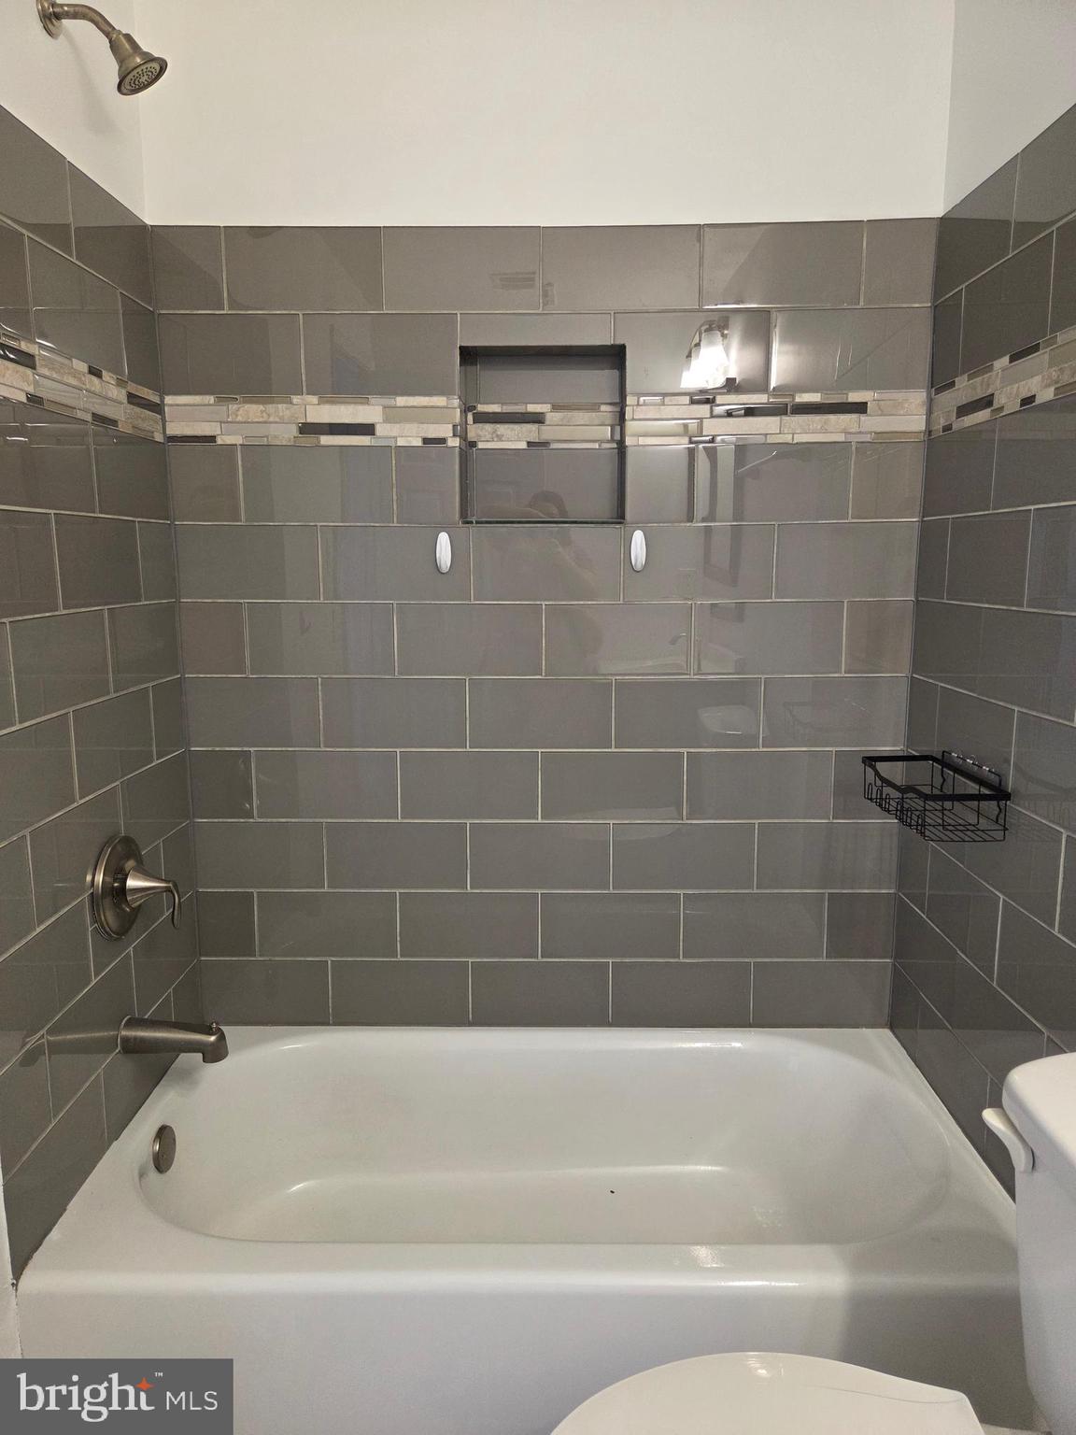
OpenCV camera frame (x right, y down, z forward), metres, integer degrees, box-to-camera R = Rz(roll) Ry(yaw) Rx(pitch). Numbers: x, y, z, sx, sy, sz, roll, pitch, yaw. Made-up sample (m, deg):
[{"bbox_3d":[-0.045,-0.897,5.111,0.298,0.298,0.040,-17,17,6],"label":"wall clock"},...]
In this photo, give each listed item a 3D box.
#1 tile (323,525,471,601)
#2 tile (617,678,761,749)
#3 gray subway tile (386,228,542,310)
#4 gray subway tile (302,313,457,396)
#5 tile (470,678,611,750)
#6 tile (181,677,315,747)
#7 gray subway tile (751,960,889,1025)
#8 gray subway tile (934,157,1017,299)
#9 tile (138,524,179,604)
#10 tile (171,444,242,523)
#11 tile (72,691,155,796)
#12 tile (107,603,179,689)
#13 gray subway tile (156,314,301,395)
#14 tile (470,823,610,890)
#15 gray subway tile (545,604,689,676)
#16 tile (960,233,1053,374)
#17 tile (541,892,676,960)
[{"bbox_3d":[-0.287,-0.310,1.935,0.302,0.151,0.010,0,10,1],"label":"tile"},{"bbox_3d":[0.310,-0.008,1.976,0.302,0.149,0.009,0,9,1],"label":"tile"},{"bbox_3d":[-0.146,-0.869,1.852,0.304,0.152,0.010,0,9,1],"label":"gray subway tile"},{"bbox_3d":[-0.307,-0.709,1.867,0.302,0.151,0.010,0,10,1],"label":"gray subway tile"},{"bbox_3d":[0.006,-0.009,1.986,0.302,0.151,0.010,0,9,1],"label":"tile"},{"bbox_3d":[-0.592,-0.009,1.986,0.279,0.149,0.009,0,9,1],"label":"tile"},{"bbox_3d":[0.617,0.601,2.079,0.299,0.148,0.010,0,9,1],"label":"gray subway tile"},{"bbox_3d":[0.766,-0.842,1.668,0.010,0.154,0.310,0,9,1],"label":"gray subway tile"},{"bbox_3d":[-0.750,-0.305,1.871,0.010,0.152,0.158,0,9,1],"label":"tile"},{"bbox_3d":[-0.666,-0.470,1.925,0.140,0.155,0.010,0,9,1],"label":"tile"},{"bbox_3d":[-0.746,0.041,1.683,0.010,0.151,0.302,0,9,1],"label":"tile"},{"bbox_3d":[-0.749,-0.135,1.813,0.010,0.152,0.304,0,9,1],"label":"tile"},{"bbox_3d":[-0.603,-0.716,1.885,0.279,0.149,0.010,0,9,1],"label":"gray subway tile"},{"bbox_3d":[0.005,0.296,2.035,0.303,0.152,0.009,0,9,1],"label":"tile"},{"bbox_3d":[0.165,-0.159,1.953,0.302,0.151,0.010,0,10,1],"label":"gray subway tile"},{"bbox_3d":[0.761,-0.664,1.552,0.010,0.152,0.304,0,9,1],"label":"tile"},{"bbox_3d":[0.157,0.448,2.055,0.302,0.151,0.010,0,9,1],"label":"tile"}]

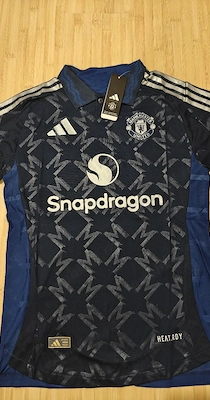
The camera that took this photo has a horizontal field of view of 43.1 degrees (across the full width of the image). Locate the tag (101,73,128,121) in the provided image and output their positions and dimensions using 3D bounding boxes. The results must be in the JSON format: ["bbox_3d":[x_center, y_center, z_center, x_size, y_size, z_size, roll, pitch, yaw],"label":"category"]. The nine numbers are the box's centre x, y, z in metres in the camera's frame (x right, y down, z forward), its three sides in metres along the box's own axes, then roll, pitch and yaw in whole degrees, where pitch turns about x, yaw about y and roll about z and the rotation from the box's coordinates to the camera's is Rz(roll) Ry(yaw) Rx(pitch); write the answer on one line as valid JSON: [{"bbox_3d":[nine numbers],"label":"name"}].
[{"bbox_3d":[0.024,-0.254,0.657,0.042,0.006,0.121,11,79,2],"label":"tag"}]

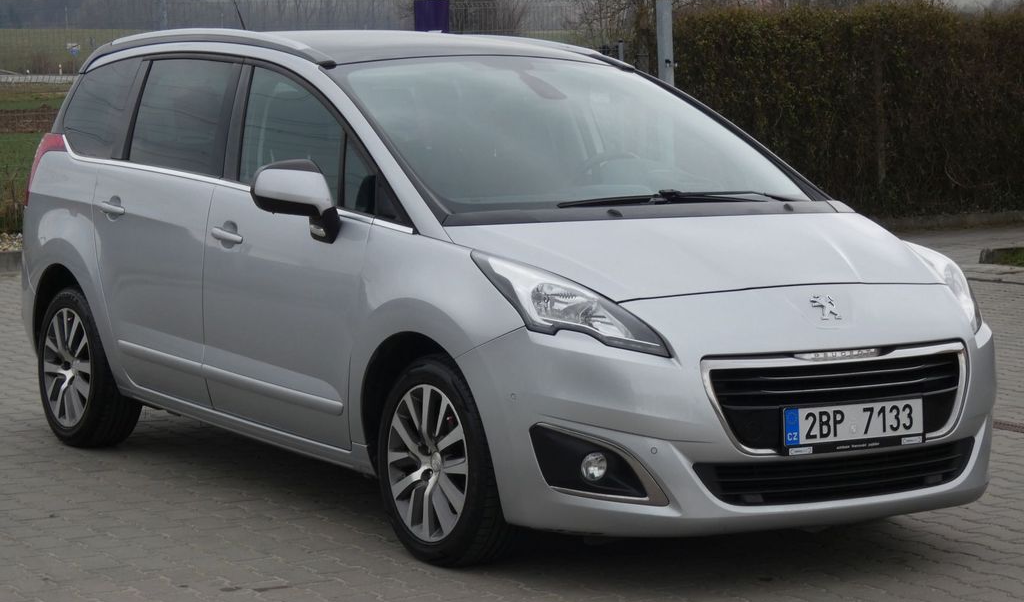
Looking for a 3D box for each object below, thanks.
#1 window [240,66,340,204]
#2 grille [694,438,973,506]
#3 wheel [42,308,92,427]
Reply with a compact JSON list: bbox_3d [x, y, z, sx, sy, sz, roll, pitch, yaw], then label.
[{"bbox_3d":[-0.722,-0.559,7.785,0.060,0.470,0.870,21,-7,-33],"label":"window"},{"bbox_3d":[0.953,0.500,6.715,1.070,0.160,0.110,-3,6,-33],"label":"grille"},{"bbox_3d":[-1.682,0.261,9.283,0.190,0.472,0.472,-3,6,-33],"label":"wheel"}]

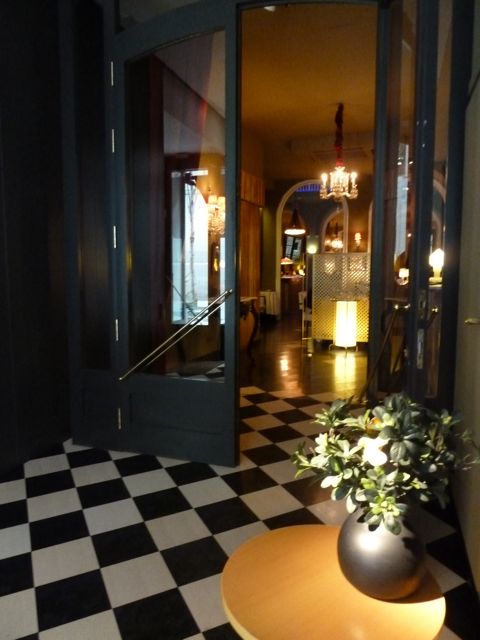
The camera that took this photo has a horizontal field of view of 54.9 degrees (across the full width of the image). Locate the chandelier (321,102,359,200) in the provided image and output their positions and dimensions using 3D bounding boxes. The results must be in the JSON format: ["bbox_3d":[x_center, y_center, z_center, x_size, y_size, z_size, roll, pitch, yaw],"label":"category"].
[{"bbox_3d":[1.528,-2.573,7.100,0.580,1.430,0.580,-1,9,0],"label":"chandelier"}]

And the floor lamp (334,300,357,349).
[{"bbox_3d":[1.557,0.092,6.820,0.350,0.750,0.350,-1,9,0],"label":"floor lamp"}]

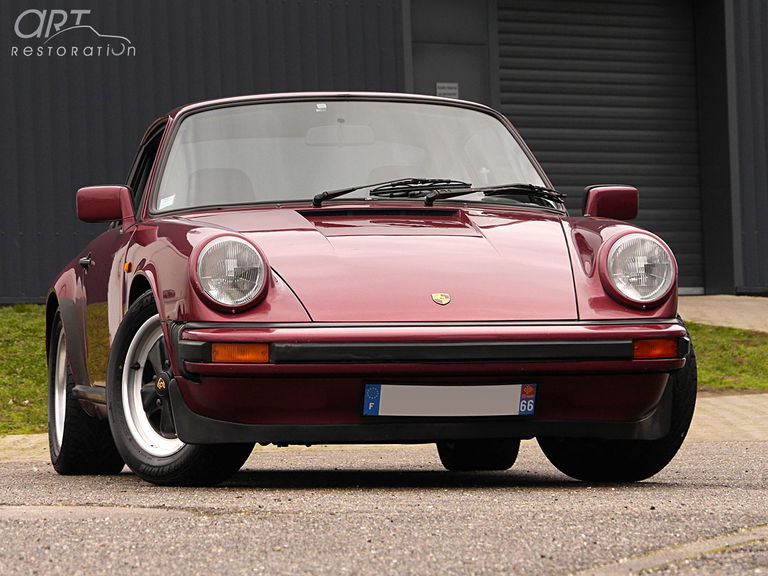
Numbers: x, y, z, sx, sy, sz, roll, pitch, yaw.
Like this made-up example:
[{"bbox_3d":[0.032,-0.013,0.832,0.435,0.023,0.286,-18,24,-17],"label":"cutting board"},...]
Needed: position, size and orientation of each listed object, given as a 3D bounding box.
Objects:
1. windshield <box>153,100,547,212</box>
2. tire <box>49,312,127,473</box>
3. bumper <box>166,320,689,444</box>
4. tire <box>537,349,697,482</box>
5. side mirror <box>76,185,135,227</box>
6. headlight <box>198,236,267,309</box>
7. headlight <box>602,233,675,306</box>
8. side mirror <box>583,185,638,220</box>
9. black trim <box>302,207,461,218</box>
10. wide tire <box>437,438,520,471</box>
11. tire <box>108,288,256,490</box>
[{"bbox_3d":[-0.088,-0.421,13.802,1.370,0.615,0.230,0,-43,-10],"label":"windshield"},{"bbox_3d":[-1.063,0.360,15.169,0.235,0.630,0.630,0,-2,-10],"label":"tire"},{"bbox_3d":[0.167,0.275,12.419,1.580,0.365,0.530,0,-2,-10],"label":"bumper"},{"bbox_3d":[0.709,0.295,13.221,0.207,0.630,0.630,1,-2,-37],"label":"tire"},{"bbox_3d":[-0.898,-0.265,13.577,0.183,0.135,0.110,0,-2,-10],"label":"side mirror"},{"bbox_3d":[-0.452,-0.046,12.386,0.206,0.212,0.120,0,-2,-10],"label":"headlight"},{"bbox_3d":[0.754,-0.053,12.607,0.208,0.212,0.120,0,-2,-10],"label":"headlight"},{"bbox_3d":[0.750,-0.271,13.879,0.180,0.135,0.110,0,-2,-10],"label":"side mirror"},{"bbox_3d":[-0.017,-0.240,13.417,0.515,0.037,0.060,0,-2,-10],"label":"black trim"},{"bbox_3d":[0.344,0.357,15.426,0.235,0.630,0.630,0,-2,-10],"label":"wide tire"},{"bbox_3d":[-0.611,0.296,12.906,0.207,0.630,0.630,1,-2,-37],"label":"tire"}]

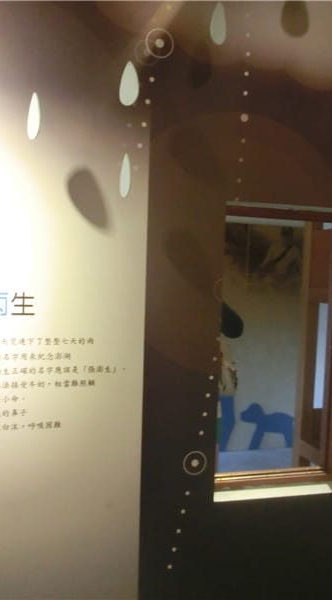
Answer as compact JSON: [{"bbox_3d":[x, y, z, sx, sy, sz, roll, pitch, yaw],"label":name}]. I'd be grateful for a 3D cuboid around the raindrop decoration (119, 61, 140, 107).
[{"bbox_3d":[-0.097,-0.569,1.460,0.073,0.116,0.006,4,5,36],"label":"raindrop decoration"}]

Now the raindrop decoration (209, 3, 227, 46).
[{"bbox_3d":[0.148,-0.762,1.532,0.073,0.116,0.006,-1,5,-38],"label":"raindrop decoration"}]

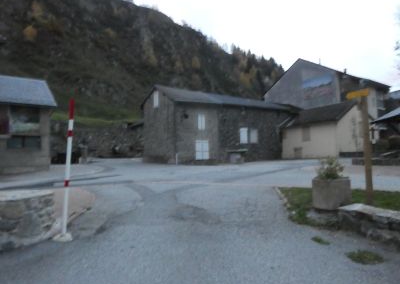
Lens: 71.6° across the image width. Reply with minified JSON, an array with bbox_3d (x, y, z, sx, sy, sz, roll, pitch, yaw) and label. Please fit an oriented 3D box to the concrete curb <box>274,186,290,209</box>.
[{"bbox_3d":[2.530,1.690,8.600,0.170,0.130,3.300,-1,-2,10],"label":"concrete curb"}]

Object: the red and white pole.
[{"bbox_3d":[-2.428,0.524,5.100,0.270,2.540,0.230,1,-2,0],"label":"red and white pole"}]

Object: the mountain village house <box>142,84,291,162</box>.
[{"bbox_3d":[2.207,-1.681,32.041,16.600,7.700,7.200,0,-2,-37],"label":"mountain village house"}]

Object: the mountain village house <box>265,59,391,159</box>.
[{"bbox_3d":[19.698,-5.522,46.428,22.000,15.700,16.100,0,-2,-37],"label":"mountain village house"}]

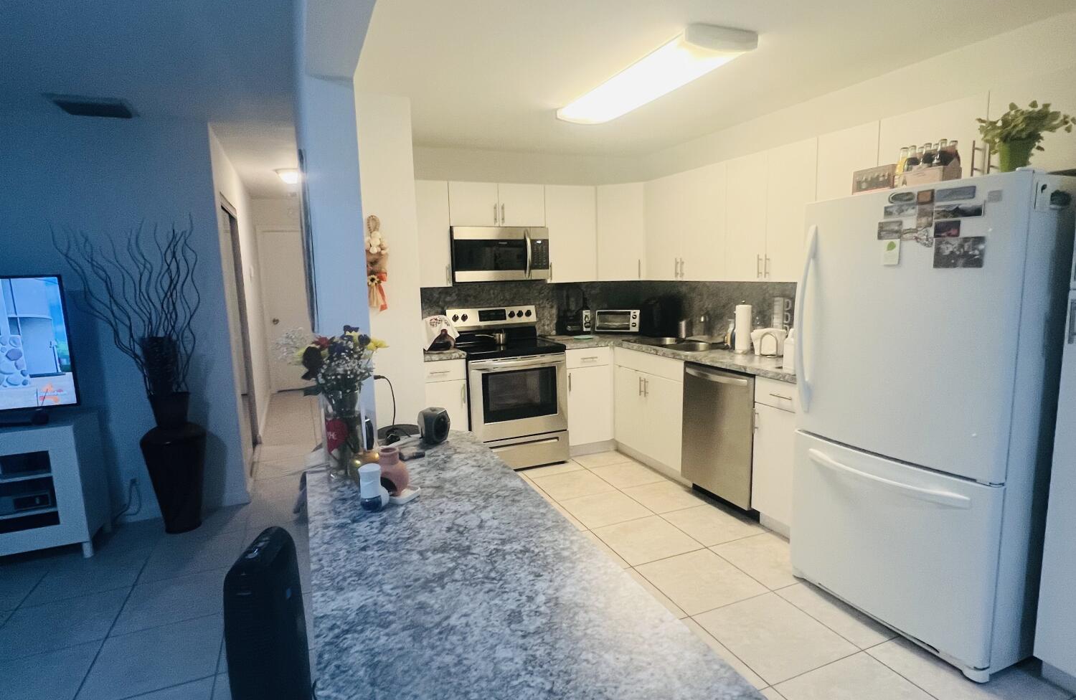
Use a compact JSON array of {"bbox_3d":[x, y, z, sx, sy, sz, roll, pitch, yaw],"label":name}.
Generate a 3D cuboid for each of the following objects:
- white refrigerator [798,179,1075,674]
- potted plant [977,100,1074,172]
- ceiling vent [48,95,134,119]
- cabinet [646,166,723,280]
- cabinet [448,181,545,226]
[{"bbox_3d":[1.666,0.230,2.239,0.780,1.730,0.833,-4,8,-23],"label":"white refrigerator"},{"bbox_3d":[1.658,-0.727,1.864,0.260,0.265,0.280,-4,8,-23],"label":"potted plant"},{"bbox_3d":[-2.361,-1.298,2.851,0.310,0.035,0.300,-4,8,-23],"label":"ceiling vent"},{"bbox_3d":[1.181,-0.886,3.955,0.310,0.755,0.904,-4,8,-23],"label":"cabinet"},{"bbox_3d":[-0.355,-1.107,4.214,0.766,0.318,0.326,-4,8,-23],"label":"cabinet"}]

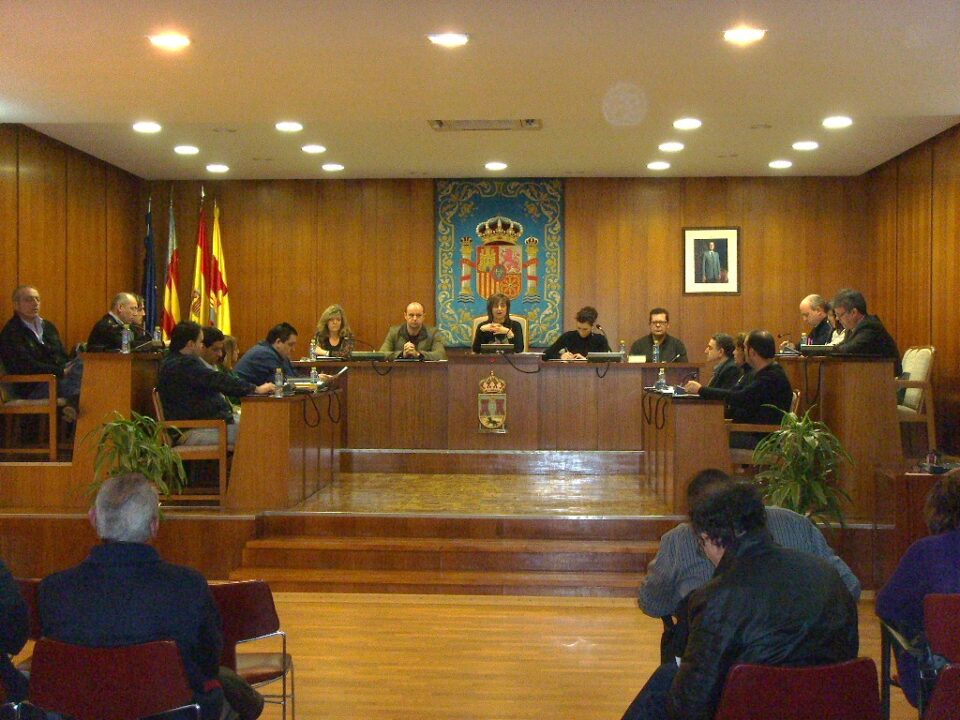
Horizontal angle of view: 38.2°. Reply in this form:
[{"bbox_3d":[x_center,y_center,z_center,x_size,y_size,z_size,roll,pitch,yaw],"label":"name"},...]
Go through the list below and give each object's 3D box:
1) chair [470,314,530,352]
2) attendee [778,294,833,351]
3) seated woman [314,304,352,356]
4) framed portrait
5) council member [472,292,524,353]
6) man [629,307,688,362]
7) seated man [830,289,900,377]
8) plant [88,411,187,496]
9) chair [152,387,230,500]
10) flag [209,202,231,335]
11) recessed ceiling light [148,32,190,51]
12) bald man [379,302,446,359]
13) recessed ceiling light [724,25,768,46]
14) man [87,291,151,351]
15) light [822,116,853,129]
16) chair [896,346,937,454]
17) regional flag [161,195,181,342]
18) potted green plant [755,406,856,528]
[{"bbox_3d":[0.197,0.076,13.650,0.590,1.060,0.640,0,0,3],"label":"chair"},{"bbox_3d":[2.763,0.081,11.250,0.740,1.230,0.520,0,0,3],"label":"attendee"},{"bbox_3d":[-1.390,0.136,13.250,0.460,1.330,0.750,0,0,3],"label":"seated woman"},{"bbox_3d":[2.471,-1.057,14.800,0.620,0.730,0.040,0,0,3],"label":"framed portrait"},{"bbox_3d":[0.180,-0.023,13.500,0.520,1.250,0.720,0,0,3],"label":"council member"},{"bbox_3d":[1.706,0.155,13.250,0.560,1.310,0.770,0,0,3],"label":"man"},{"bbox_3d":[2.801,0.099,10.050,0.740,1.220,0.540,0,0,3],"label":"seated man"},{"bbox_3d":[-2.323,0.705,9.350,0.680,0.800,0.660,0,0,3],"label":"plant"},{"bbox_3d":[-2.070,0.616,10.000,0.550,0.835,0.570,0,0,3],"label":"chair"},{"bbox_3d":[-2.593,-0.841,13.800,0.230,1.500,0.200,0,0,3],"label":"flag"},{"bbox_3d":[-1.568,-1.608,7.000,0.215,0.060,0.215,0,0,3],"label":"recessed ceiling light"},{"bbox_3d":[-0.633,0.125,13.200,0.620,1.350,0.800,0,0,3],"label":"bald man"},{"bbox_3d":[1.309,-1.603,6.850,0.215,0.060,0.215,0,0,3],"label":"recessed ceiling light"},{"bbox_3d":[-2.630,0.096,10.700,0.800,1.235,0.520,0,0,3],"label":"man"},{"bbox_3d":[2.797,-1.862,10.850,0.225,0.050,0.225,0,0,3],"label":"light"},{"bbox_3d":[2.820,0.323,9.750,0.570,0.820,0.570,0,0,-5],"label":"chair"},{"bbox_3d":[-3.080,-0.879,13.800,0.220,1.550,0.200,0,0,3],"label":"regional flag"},{"bbox_3d":[2.111,0.689,9.050,0.680,0.820,0.660,0,0,3],"label":"potted green plant"}]

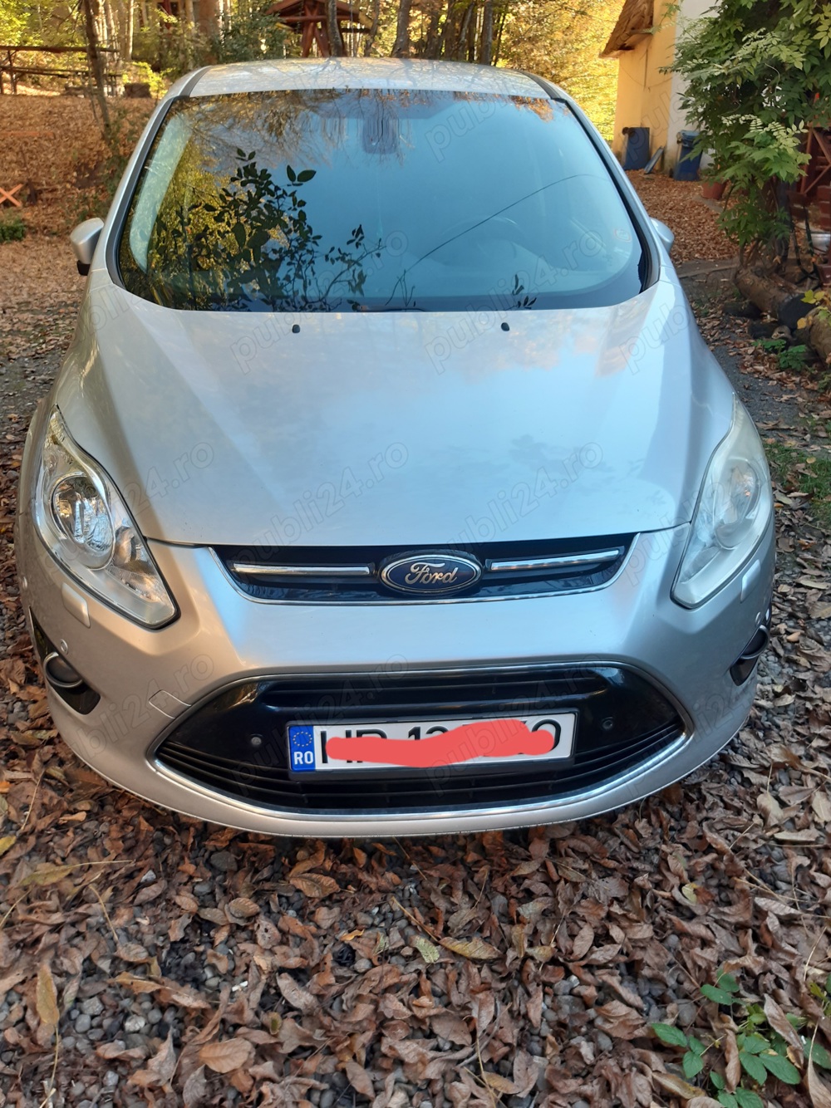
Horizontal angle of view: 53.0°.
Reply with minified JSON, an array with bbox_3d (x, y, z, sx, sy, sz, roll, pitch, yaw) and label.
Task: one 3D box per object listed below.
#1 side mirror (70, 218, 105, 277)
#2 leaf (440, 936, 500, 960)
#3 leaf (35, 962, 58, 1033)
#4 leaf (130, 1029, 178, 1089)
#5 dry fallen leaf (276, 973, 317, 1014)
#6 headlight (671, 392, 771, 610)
[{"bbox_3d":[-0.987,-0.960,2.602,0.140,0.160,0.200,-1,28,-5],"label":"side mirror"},{"bbox_3d":[0.106,0.759,1.609,0.112,0.022,0.047,15,31,24],"label":"leaf"},{"bbox_3d":[-0.675,0.807,1.525,0.035,0.016,0.134,-13,30,-23],"label":"leaf"},{"bbox_3d":[-0.421,0.855,1.400,0.062,0.040,0.092,13,30,21],"label":"leaf"},{"bbox_3d":[-0.220,0.798,1.513,0.100,0.025,0.037,22,35,34],"label":"dry fallen leaf"},{"bbox_3d":[0.622,-0.130,1.735,0.350,0.260,0.540,-2,27,-5],"label":"headlight"}]

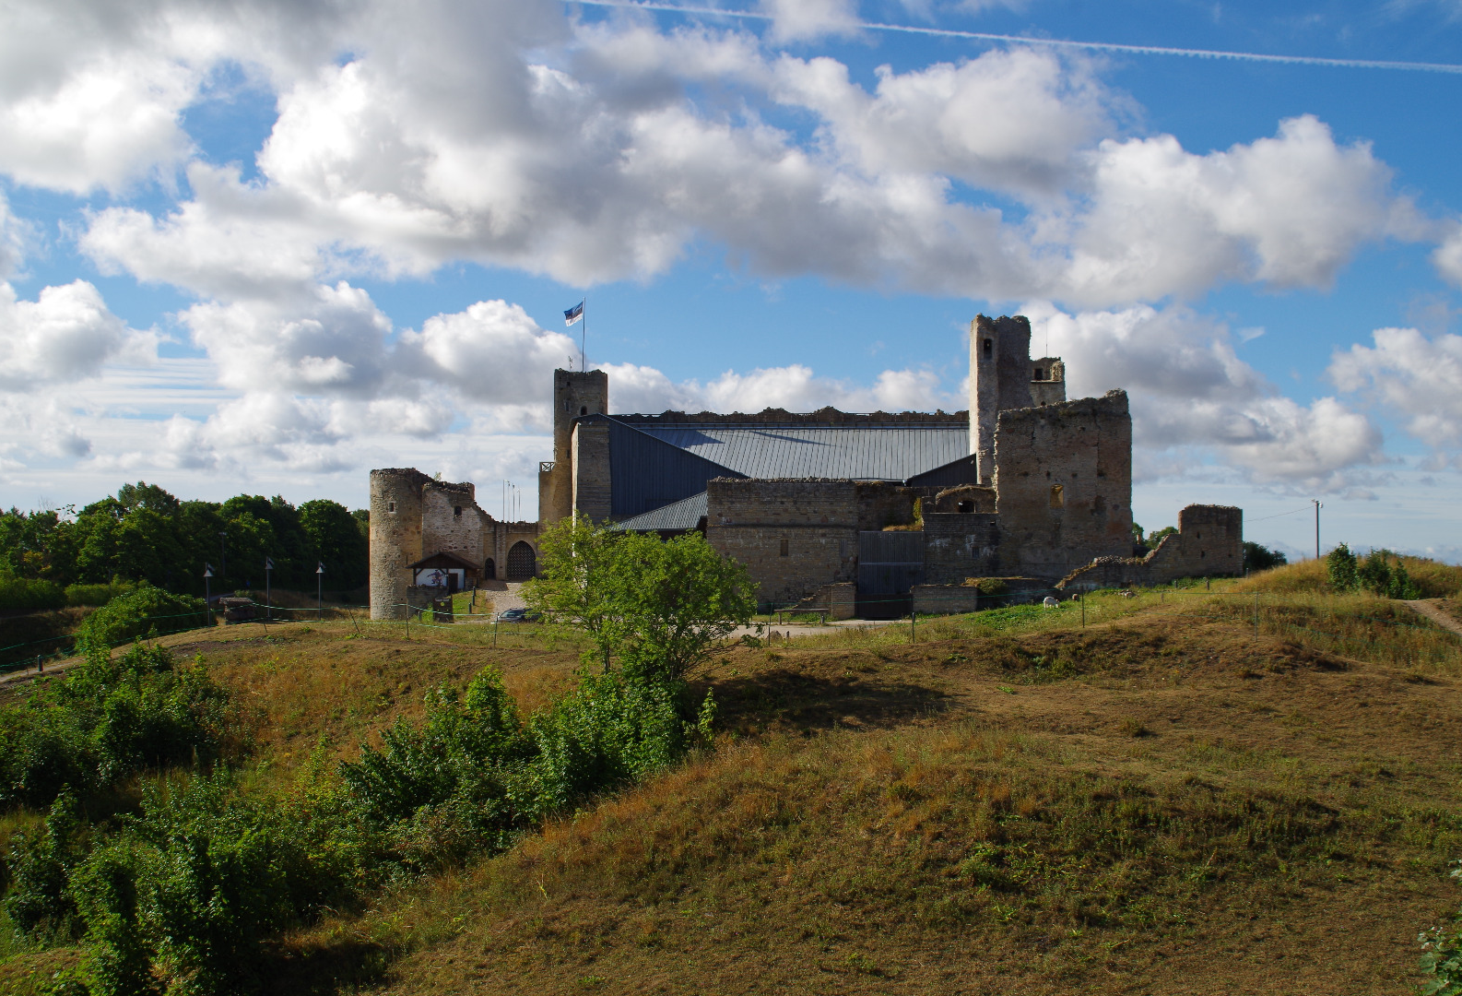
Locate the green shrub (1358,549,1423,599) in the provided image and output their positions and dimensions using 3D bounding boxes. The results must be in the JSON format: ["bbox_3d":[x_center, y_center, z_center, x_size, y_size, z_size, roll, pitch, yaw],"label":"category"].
[{"bbox_3d":[24.089,2.792,64.000,2.362,1.847,2.000,0,-2,0],"label":"green shrub"}]

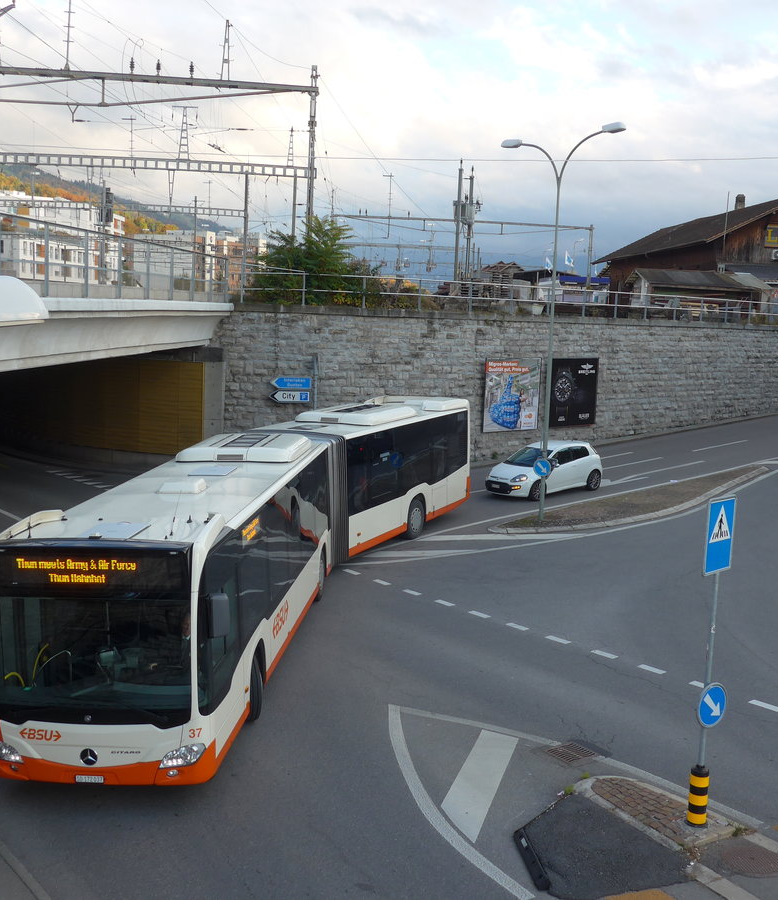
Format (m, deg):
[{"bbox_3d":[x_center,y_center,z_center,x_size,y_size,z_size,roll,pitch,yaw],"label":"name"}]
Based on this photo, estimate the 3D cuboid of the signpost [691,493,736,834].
[{"bbox_3d":[3.323,2.219,10.375,0.530,3.490,0.220,-4,10,-40],"label":"signpost"}]

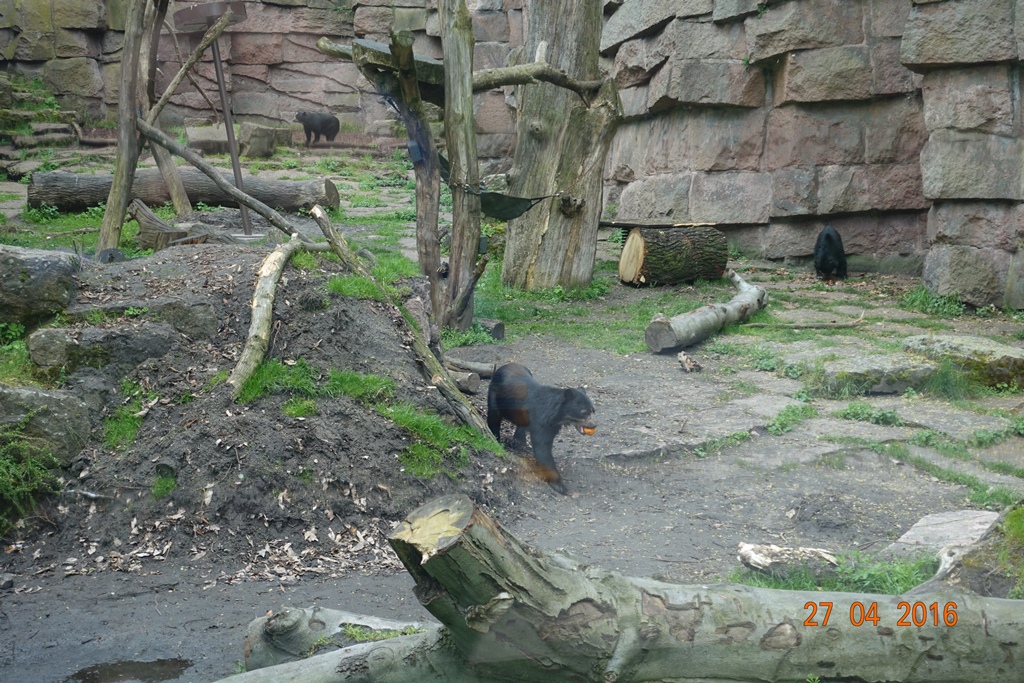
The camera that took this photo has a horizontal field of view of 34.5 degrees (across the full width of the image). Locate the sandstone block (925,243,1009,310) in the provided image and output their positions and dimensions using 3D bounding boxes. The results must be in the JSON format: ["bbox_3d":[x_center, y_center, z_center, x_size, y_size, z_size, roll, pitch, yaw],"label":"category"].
[{"bbox_3d":[5.784,-0.852,20.930,1.029,0.801,0.700,2,7,18],"label":"sandstone block"}]

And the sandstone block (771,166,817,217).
[{"bbox_3d":[4.037,-2.125,23.276,0.648,0.695,0.600,3,7,22],"label":"sandstone block"}]

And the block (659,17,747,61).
[{"bbox_3d":[2.765,-4.389,23.835,1.254,0.627,0.650,2,13,8],"label":"block"}]

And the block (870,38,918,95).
[{"bbox_3d":[5.218,-3.745,22.500,0.620,0.742,0.550,3,9,18],"label":"block"}]

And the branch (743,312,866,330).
[{"bbox_3d":[3.116,-0.214,17.600,1.290,0.140,0.160,0,9,0],"label":"branch"}]

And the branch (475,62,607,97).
[{"bbox_3d":[0.310,-3.200,20.235,0.320,0.420,2.874,9,15,36],"label":"branch"}]

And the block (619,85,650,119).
[{"bbox_3d":[1.872,-3.668,25.200,0.450,0.508,0.500,5,10,30],"label":"block"}]

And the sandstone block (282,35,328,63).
[{"bbox_3d":[-5.281,-7.537,42.370,1.173,0.714,0.600,-1,12,-3],"label":"sandstone block"}]

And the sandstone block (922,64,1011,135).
[{"bbox_3d":[5.772,-3.068,20.900,1.130,0.858,0.650,3,9,18],"label":"sandstone block"}]

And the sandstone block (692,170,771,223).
[{"bbox_3d":[3.212,-2.076,23.676,1.163,0.763,0.600,3,7,22],"label":"sandstone block"}]

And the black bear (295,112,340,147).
[{"bbox_3d":[-4.730,-5.159,40.231,1.200,0.800,0.480,-7,14,-29],"label":"black bear"}]

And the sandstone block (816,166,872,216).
[{"bbox_3d":[4.674,-2.125,22.976,0.742,0.685,0.600,3,7,22],"label":"sandstone block"}]

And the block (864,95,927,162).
[{"bbox_3d":[5.379,-2.998,23.114,0.884,0.967,0.650,3,13,11],"label":"block"}]

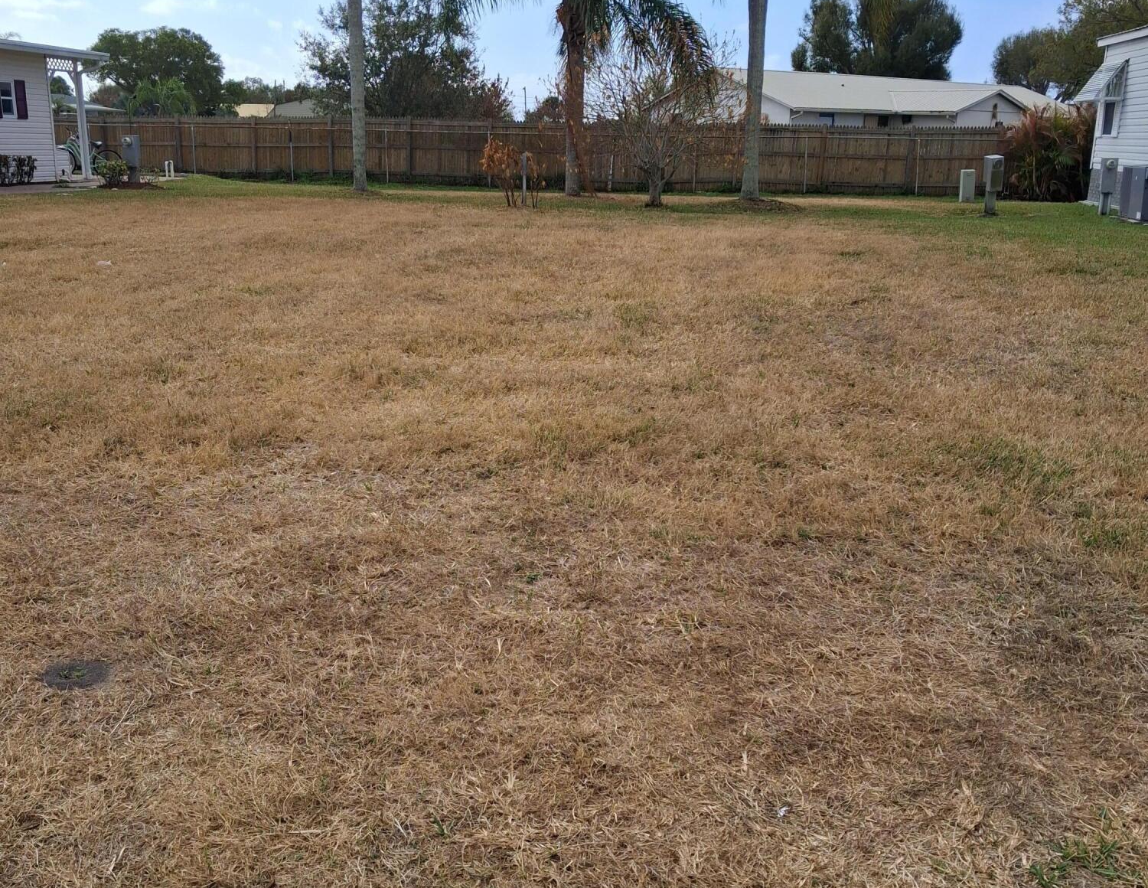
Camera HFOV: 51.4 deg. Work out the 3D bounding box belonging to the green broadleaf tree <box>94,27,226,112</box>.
[{"bbox_3d":[-28.217,-24.452,81.607,9.400,7.800,9.200,1,15,0],"label":"green broadleaf tree"}]

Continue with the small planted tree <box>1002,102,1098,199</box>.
[{"bbox_3d":[13.112,-7.957,32.478,2.700,2.600,2.300,3,15,6],"label":"small planted tree"}]

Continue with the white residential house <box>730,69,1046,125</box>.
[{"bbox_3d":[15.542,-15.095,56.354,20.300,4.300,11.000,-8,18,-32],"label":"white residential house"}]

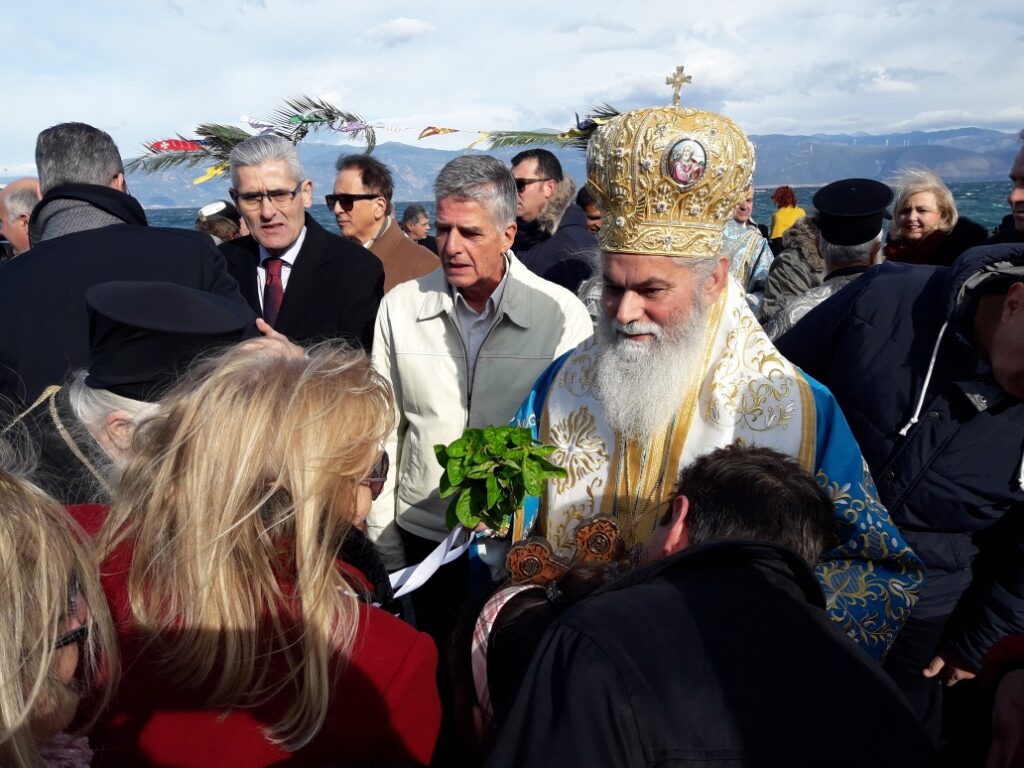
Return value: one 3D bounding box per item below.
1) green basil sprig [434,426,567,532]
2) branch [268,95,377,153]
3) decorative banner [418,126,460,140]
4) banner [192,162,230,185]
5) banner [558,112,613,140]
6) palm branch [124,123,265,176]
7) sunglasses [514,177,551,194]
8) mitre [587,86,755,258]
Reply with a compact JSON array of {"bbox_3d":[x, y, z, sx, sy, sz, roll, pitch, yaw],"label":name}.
[{"bbox_3d":[-0.018,0.137,1.200,0.185,0.160,0.175,2,13,18],"label":"green basil sprig"},{"bbox_3d":[-1.304,-1.793,5.700,0.740,0.380,0.400,-2,13,0],"label":"branch"},{"bbox_3d":[-0.506,-1.724,5.700,0.280,0.100,0.100,-2,13,0],"label":"decorative banner"},{"bbox_3d":[-2.032,-1.423,5.600,0.260,0.140,0.100,-2,13,0],"label":"banner"},{"bbox_3d":[0.499,-1.772,5.700,0.390,0.190,0.130,-2,13,0],"label":"banner"},{"bbox_3d":[-2.164,-1.614,5.700,0.970,0.360,0.450,-2,13,0],"label":"palm branch"},{"bbox_3d":[0.074,-0.689,2.860,0.145,0.050,0.145,-8,14,-18],"label":"sunglasses"},{"bbox_3d":[0.256,-0.344,1.340,0.265,0.280,0.265,14,17,41],"label":"mitre"}]

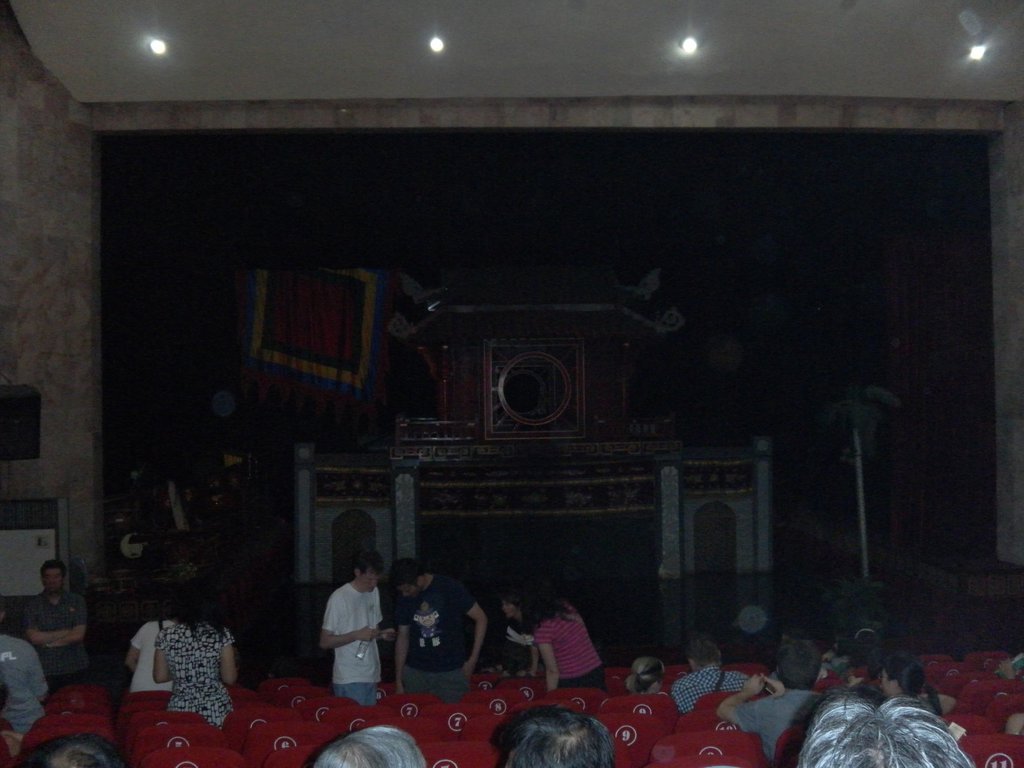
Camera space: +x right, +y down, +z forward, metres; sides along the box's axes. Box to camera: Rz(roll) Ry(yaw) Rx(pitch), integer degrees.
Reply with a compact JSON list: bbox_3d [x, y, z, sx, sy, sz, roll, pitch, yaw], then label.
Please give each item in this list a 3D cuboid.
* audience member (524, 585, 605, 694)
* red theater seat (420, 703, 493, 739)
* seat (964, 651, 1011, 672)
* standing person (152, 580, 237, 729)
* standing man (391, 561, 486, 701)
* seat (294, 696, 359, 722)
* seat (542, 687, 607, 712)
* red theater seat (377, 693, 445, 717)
[{"bbox_3d":[0.384,2.189,7.363,0.600,1.479,0.480,-1,-1,6],"label":"audience member"},{"bbox_3d":[-0.329,2.229,6.036,0.530,0.880,0.580,-1,-1,-3],"label":"red theater seat"},{"bbox_3d":[4.034,2.704,9.006,0.530,0.880,0.580,-1,-1,-3],"label":"seat"},{"bbox_3d":[-1.959,2.011,6.448,0.520,1.568,0.380,-1,-1,0],"label":"standing person"},{"bbox_3d":[-0.506,2.080,7.270,0.620,1.718,0.420,-1,-1,17],"label":"standing man"},{"bbox_3d":[-1.224,2.503,7.024,0.510,0.920,0.580,-1,-1,-1],"label":"seat"},{"bbox_3d":[0.416,2.479,7.128,0.510,0.920,0.580,-1,-1,-6],"label":"seat"},{"bbox_3d":[-0.672,2.491,7.043,0.510,0.920,0.580,-1,-1,-3],"label":"red theater seat"}]

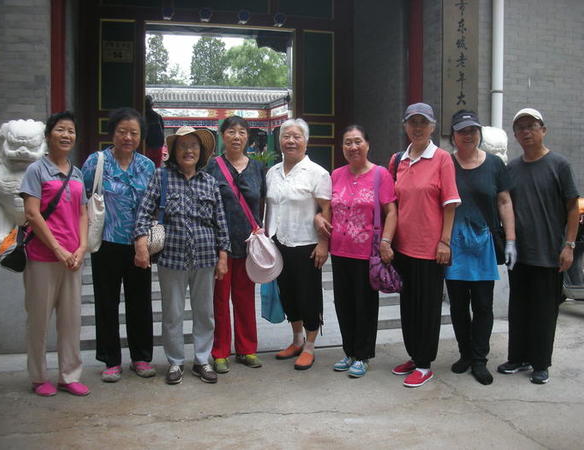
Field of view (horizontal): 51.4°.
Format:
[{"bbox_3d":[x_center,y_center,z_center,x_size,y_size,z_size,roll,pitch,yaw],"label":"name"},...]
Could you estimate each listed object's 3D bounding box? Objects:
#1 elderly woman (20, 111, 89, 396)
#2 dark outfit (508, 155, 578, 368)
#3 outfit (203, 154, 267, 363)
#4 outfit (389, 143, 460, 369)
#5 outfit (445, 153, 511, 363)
[{"bbox_3d":[-1.333,0.160,3.412,0.410,1.588,0.340,-2,6,-19],"label":"elderly woman"},{"bbox_3d":[1.528,0.234,3.716,0.430,1.359,0.270,3,5,26],"label":"dark outfit"},{"bbox_3d":[-0.352,0.216,3.844,0.420,1.292,0.280,-1,5,-6],"label":"outfit"},{"bbox_3d":[0.786,0.190,3.626,0.420,1.367,0.270,2,5,24],"label":"outfit"},{"bbox_3d":[1.110,0.202,3.689,0.440,1.276,0.290,1,5,14],"label":"outfit"}]

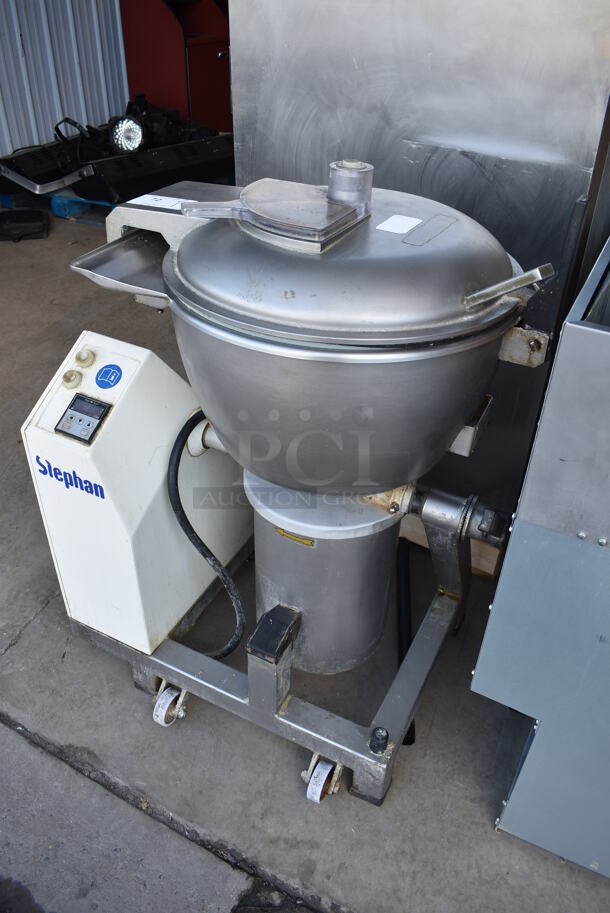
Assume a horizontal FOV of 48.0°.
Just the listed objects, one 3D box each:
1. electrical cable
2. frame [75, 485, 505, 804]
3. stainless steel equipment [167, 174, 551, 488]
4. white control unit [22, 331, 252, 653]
[{"bbox_3d":[-0.182,0.196,1.390,0.134,0.604,0.159,17,38,22],"label":"electrical cable"},{"bbox_3d":[-0.043,0.217,1.417,0.816,0.582,0.573,17,38,22],"label":"frame"},{"bbox_3d":[0.061,-0.172,1.121,0.586,0.573,0.573,17,38,22],"label":"stainless steel equipment"},{"bbox_3d":[-0.292,0.011,1.467,0.225,0.597,0.500,17,38,22],"label":"white control unit"}]

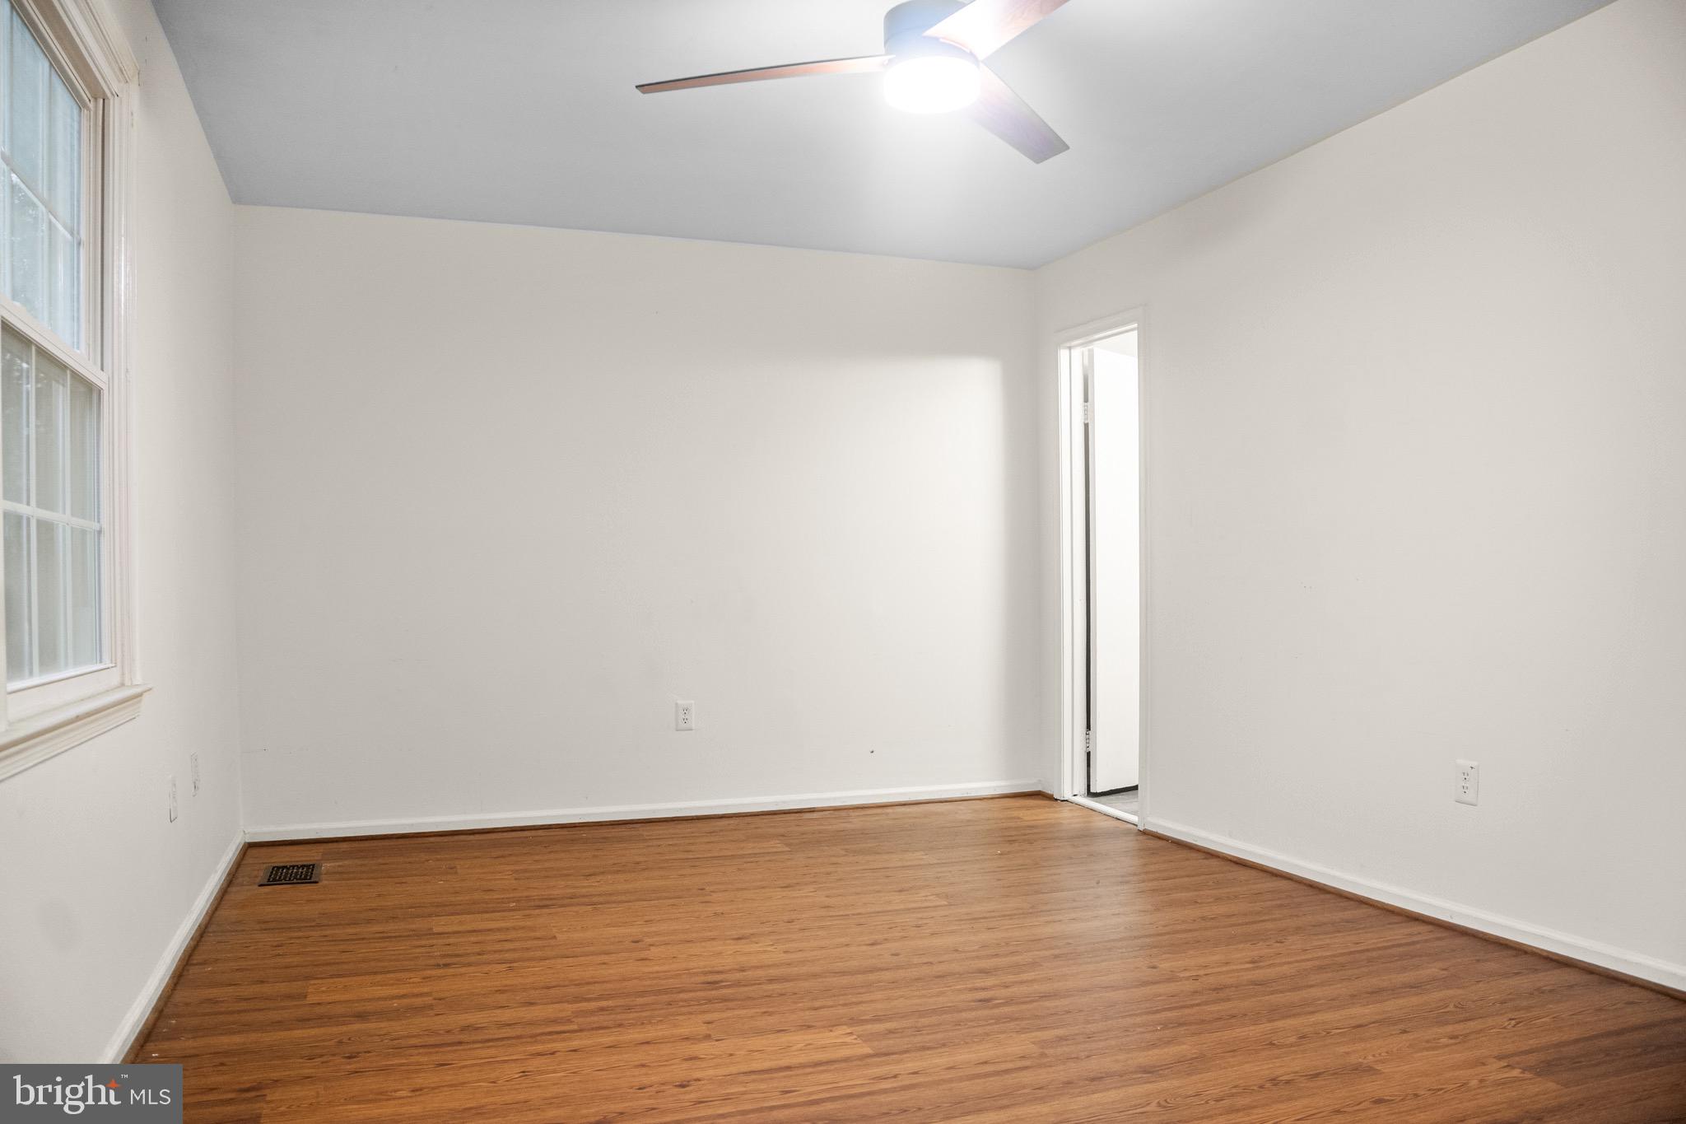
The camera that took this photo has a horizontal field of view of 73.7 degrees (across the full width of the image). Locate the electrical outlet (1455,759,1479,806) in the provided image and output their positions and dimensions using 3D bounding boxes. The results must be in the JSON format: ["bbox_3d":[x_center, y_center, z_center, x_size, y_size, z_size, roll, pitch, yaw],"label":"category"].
[{"bbox_3d":[1.769,0.627,3.186,0.009,0.121,0.075,0,-1,-23],"label":"electrical outlet"}]

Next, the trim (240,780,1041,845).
[{"bbox_3d":[-0.685,1.034,4.711,3.310,0.060,0.016,0,-1,-16],"label":"trim"}]

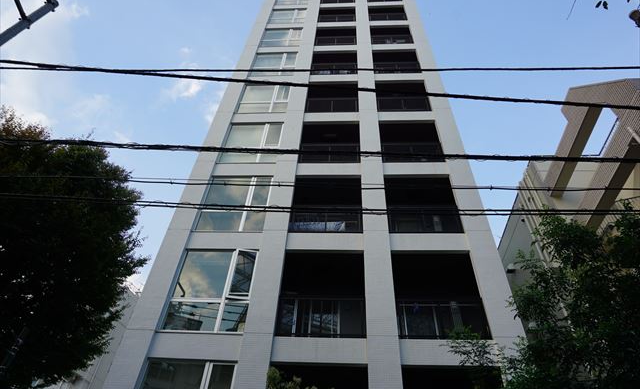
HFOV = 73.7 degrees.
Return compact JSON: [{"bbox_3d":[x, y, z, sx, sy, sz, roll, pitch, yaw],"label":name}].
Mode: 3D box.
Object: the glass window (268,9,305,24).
[{"bbox_3d":[-1.797,-10.222,24.701,1.981,2.448,0.120,0,-47,4],"label":"glass window"}]

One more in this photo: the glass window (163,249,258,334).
[{"bbox_3d":[-2.721,2.442,11.001,1.981,2.448,0.150,0,-47,4],"label":"glass window"}]

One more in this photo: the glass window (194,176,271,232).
[{"bbox_3d":[-2.564,0.303,13.333,1.981,2.448,0.120,0,-47,4],"label":"glass window"}]

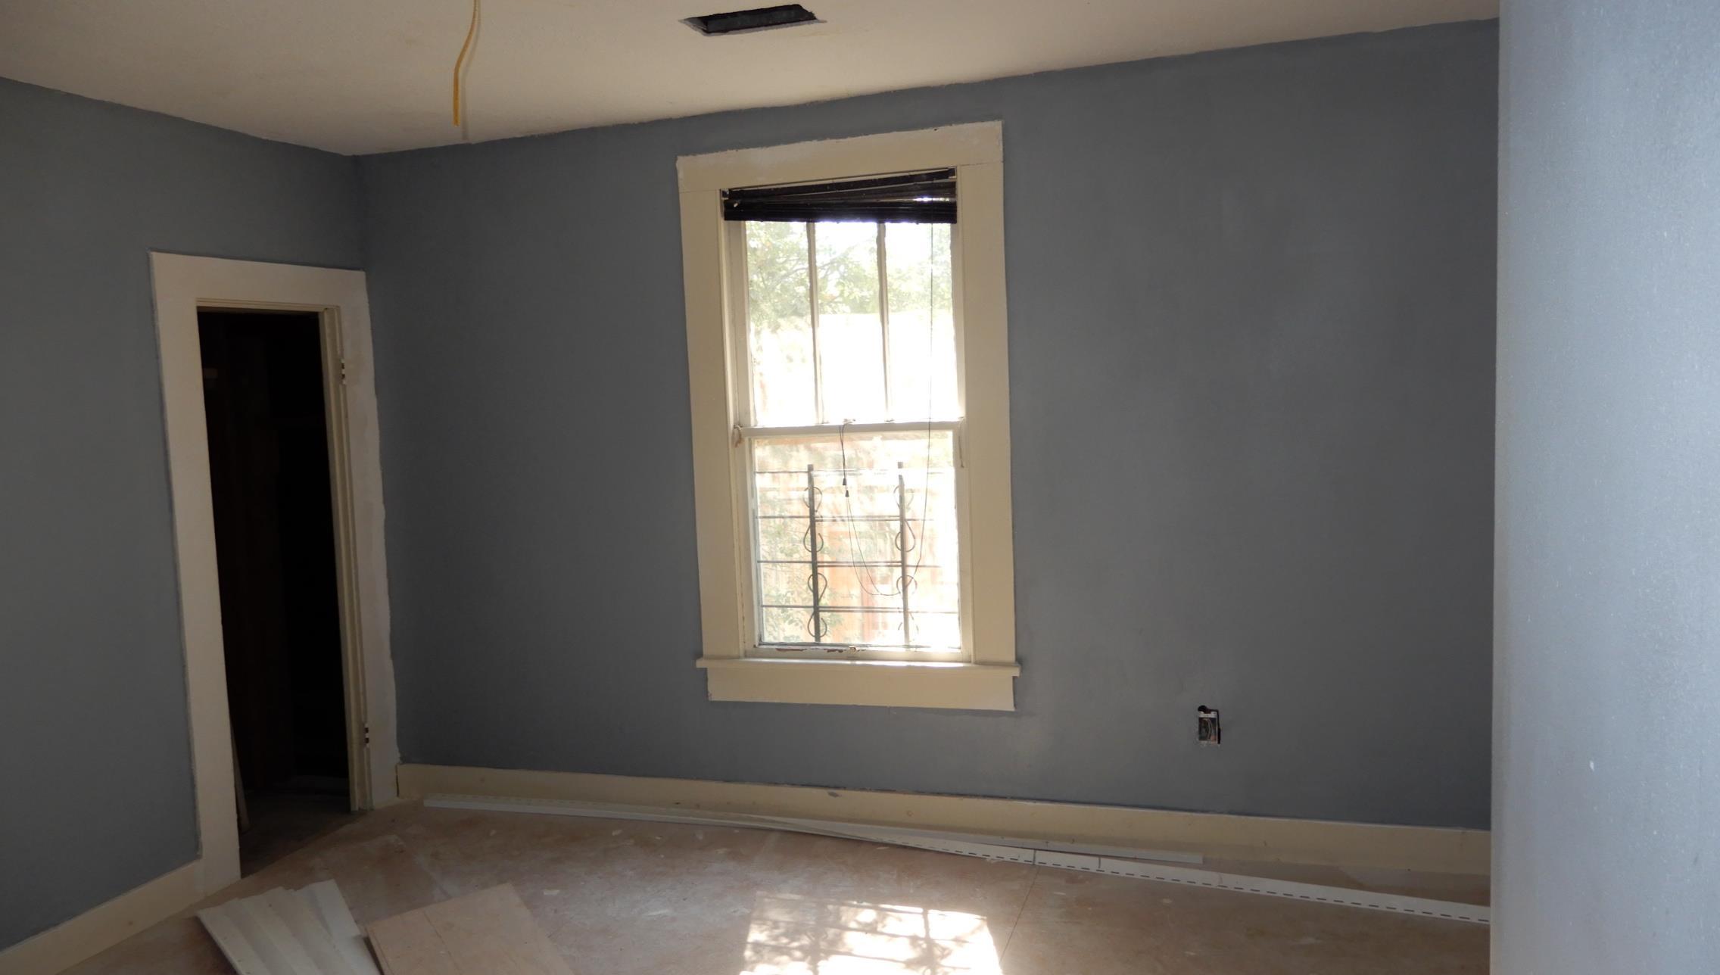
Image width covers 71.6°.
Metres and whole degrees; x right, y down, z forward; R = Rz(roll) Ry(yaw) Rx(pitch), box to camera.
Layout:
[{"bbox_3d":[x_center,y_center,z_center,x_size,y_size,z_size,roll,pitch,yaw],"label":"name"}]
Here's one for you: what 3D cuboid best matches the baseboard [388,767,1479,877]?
[{"bbox_3d":[0.078,1.226,4.469,4.272,0.150,0.025,-1,4,17],"label":"baseboard"}]

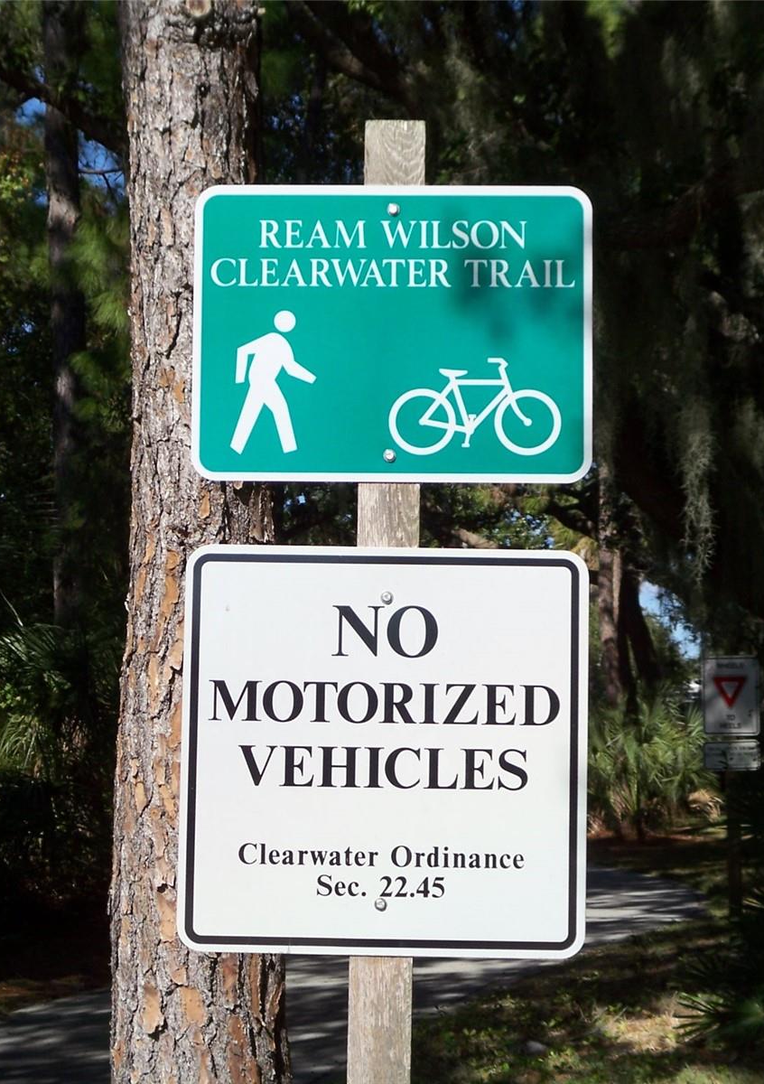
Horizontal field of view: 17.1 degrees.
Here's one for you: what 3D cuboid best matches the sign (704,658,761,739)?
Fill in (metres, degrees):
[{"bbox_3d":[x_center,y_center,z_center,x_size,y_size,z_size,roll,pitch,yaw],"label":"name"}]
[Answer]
[{"bbox_3d":[3.292,1.452,24.030,0.610,0.762,0.015,-3,-6,31],"label":"sign"}]

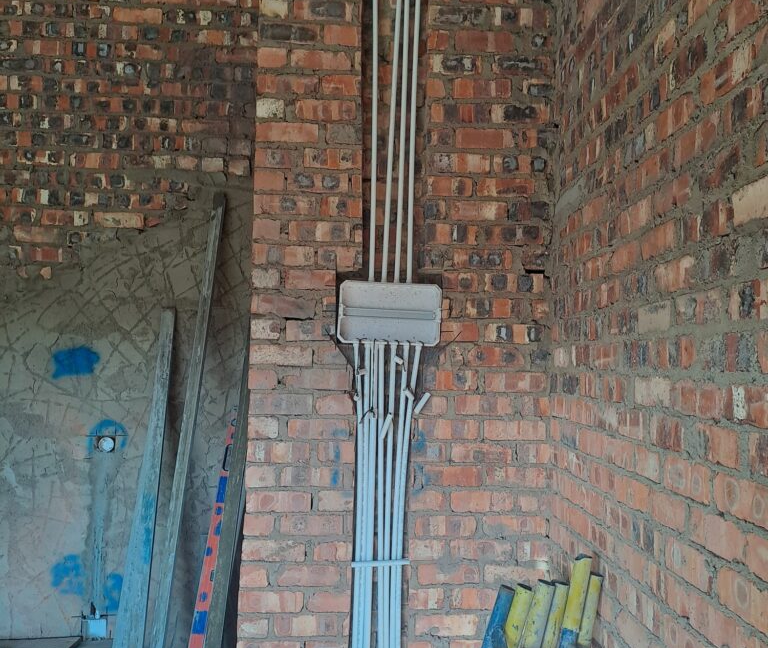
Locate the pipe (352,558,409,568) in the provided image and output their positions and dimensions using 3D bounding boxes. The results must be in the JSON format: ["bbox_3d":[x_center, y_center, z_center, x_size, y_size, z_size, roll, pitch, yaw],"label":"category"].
[{"bbox_3d":[-0.010,0.849,2.619,0.207,0.021,0.021,-2,-3,-2],"label":"pipe"}]

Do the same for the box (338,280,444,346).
[{"bbox_3d":[0.019,-0.034,2.682,0.366,0.222,0.075,2,-3,-3],"label":"box"}]

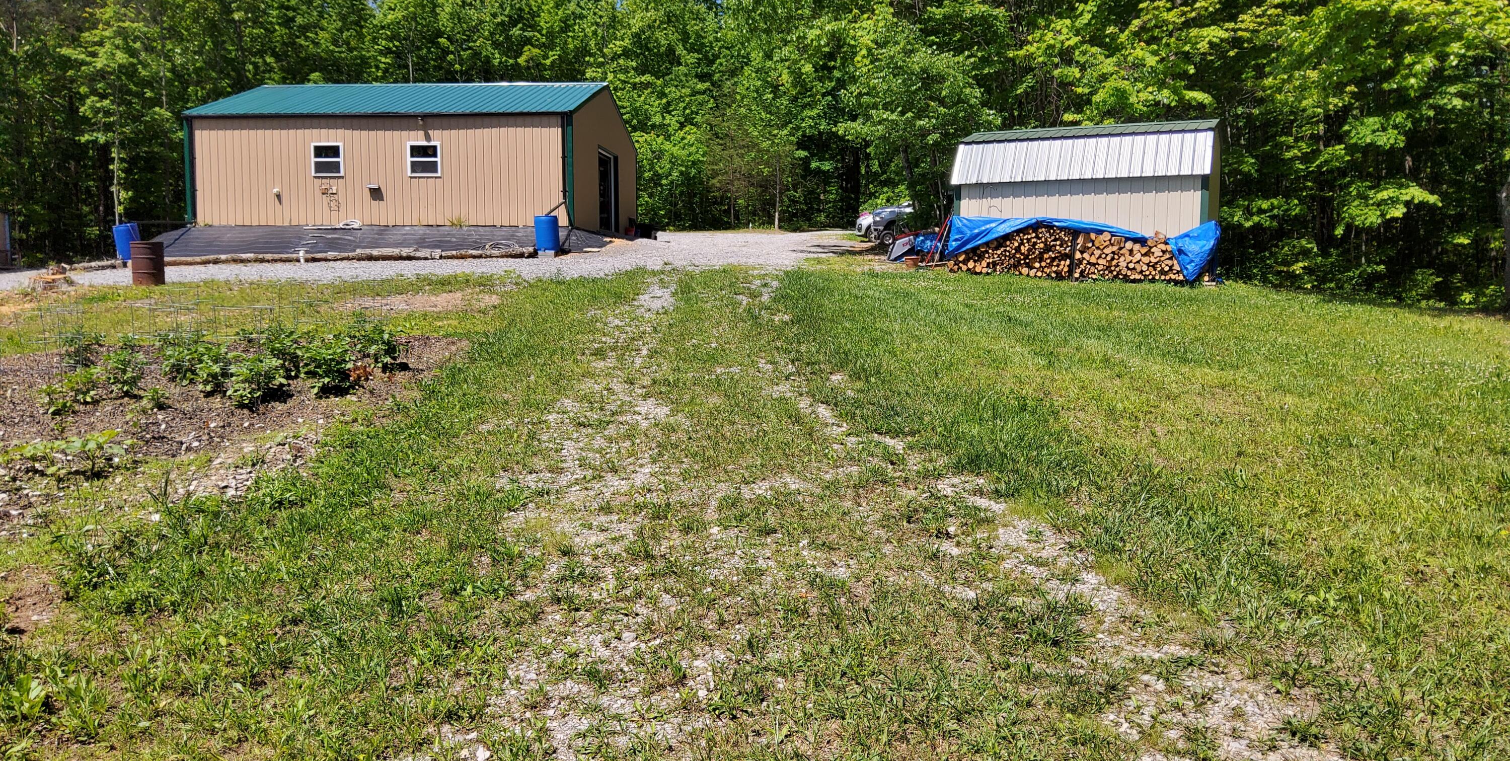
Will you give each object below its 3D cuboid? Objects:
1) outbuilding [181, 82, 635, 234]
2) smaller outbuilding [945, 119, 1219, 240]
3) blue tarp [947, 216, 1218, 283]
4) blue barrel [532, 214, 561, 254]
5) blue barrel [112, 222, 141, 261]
[{"bbox_3d":[-9.937,-6.860,35.258,11.050,4.550,9.100,1,5,5],"label":"outbuilding"},{"bbox_3d":[6.889,-3.699,23.543,4.950,3.080,2.850,3,6,27],"label":"smaller outbuilding"},{"bbox_3d":[6.152,-2.524,21.826,5.060,1.220,0.800,3,6,27],"label":"blue tarp"},{"bbox_3d":[-5.245,-3.698,28.600,0.590,0.900,0.590,-2,5,0],"label":"blue barrel"},{"bbox_3d":[-16.275,-3.593,29.400,0.590,0.900,0.590,-8,5,1],"label":"blue barrel"}]

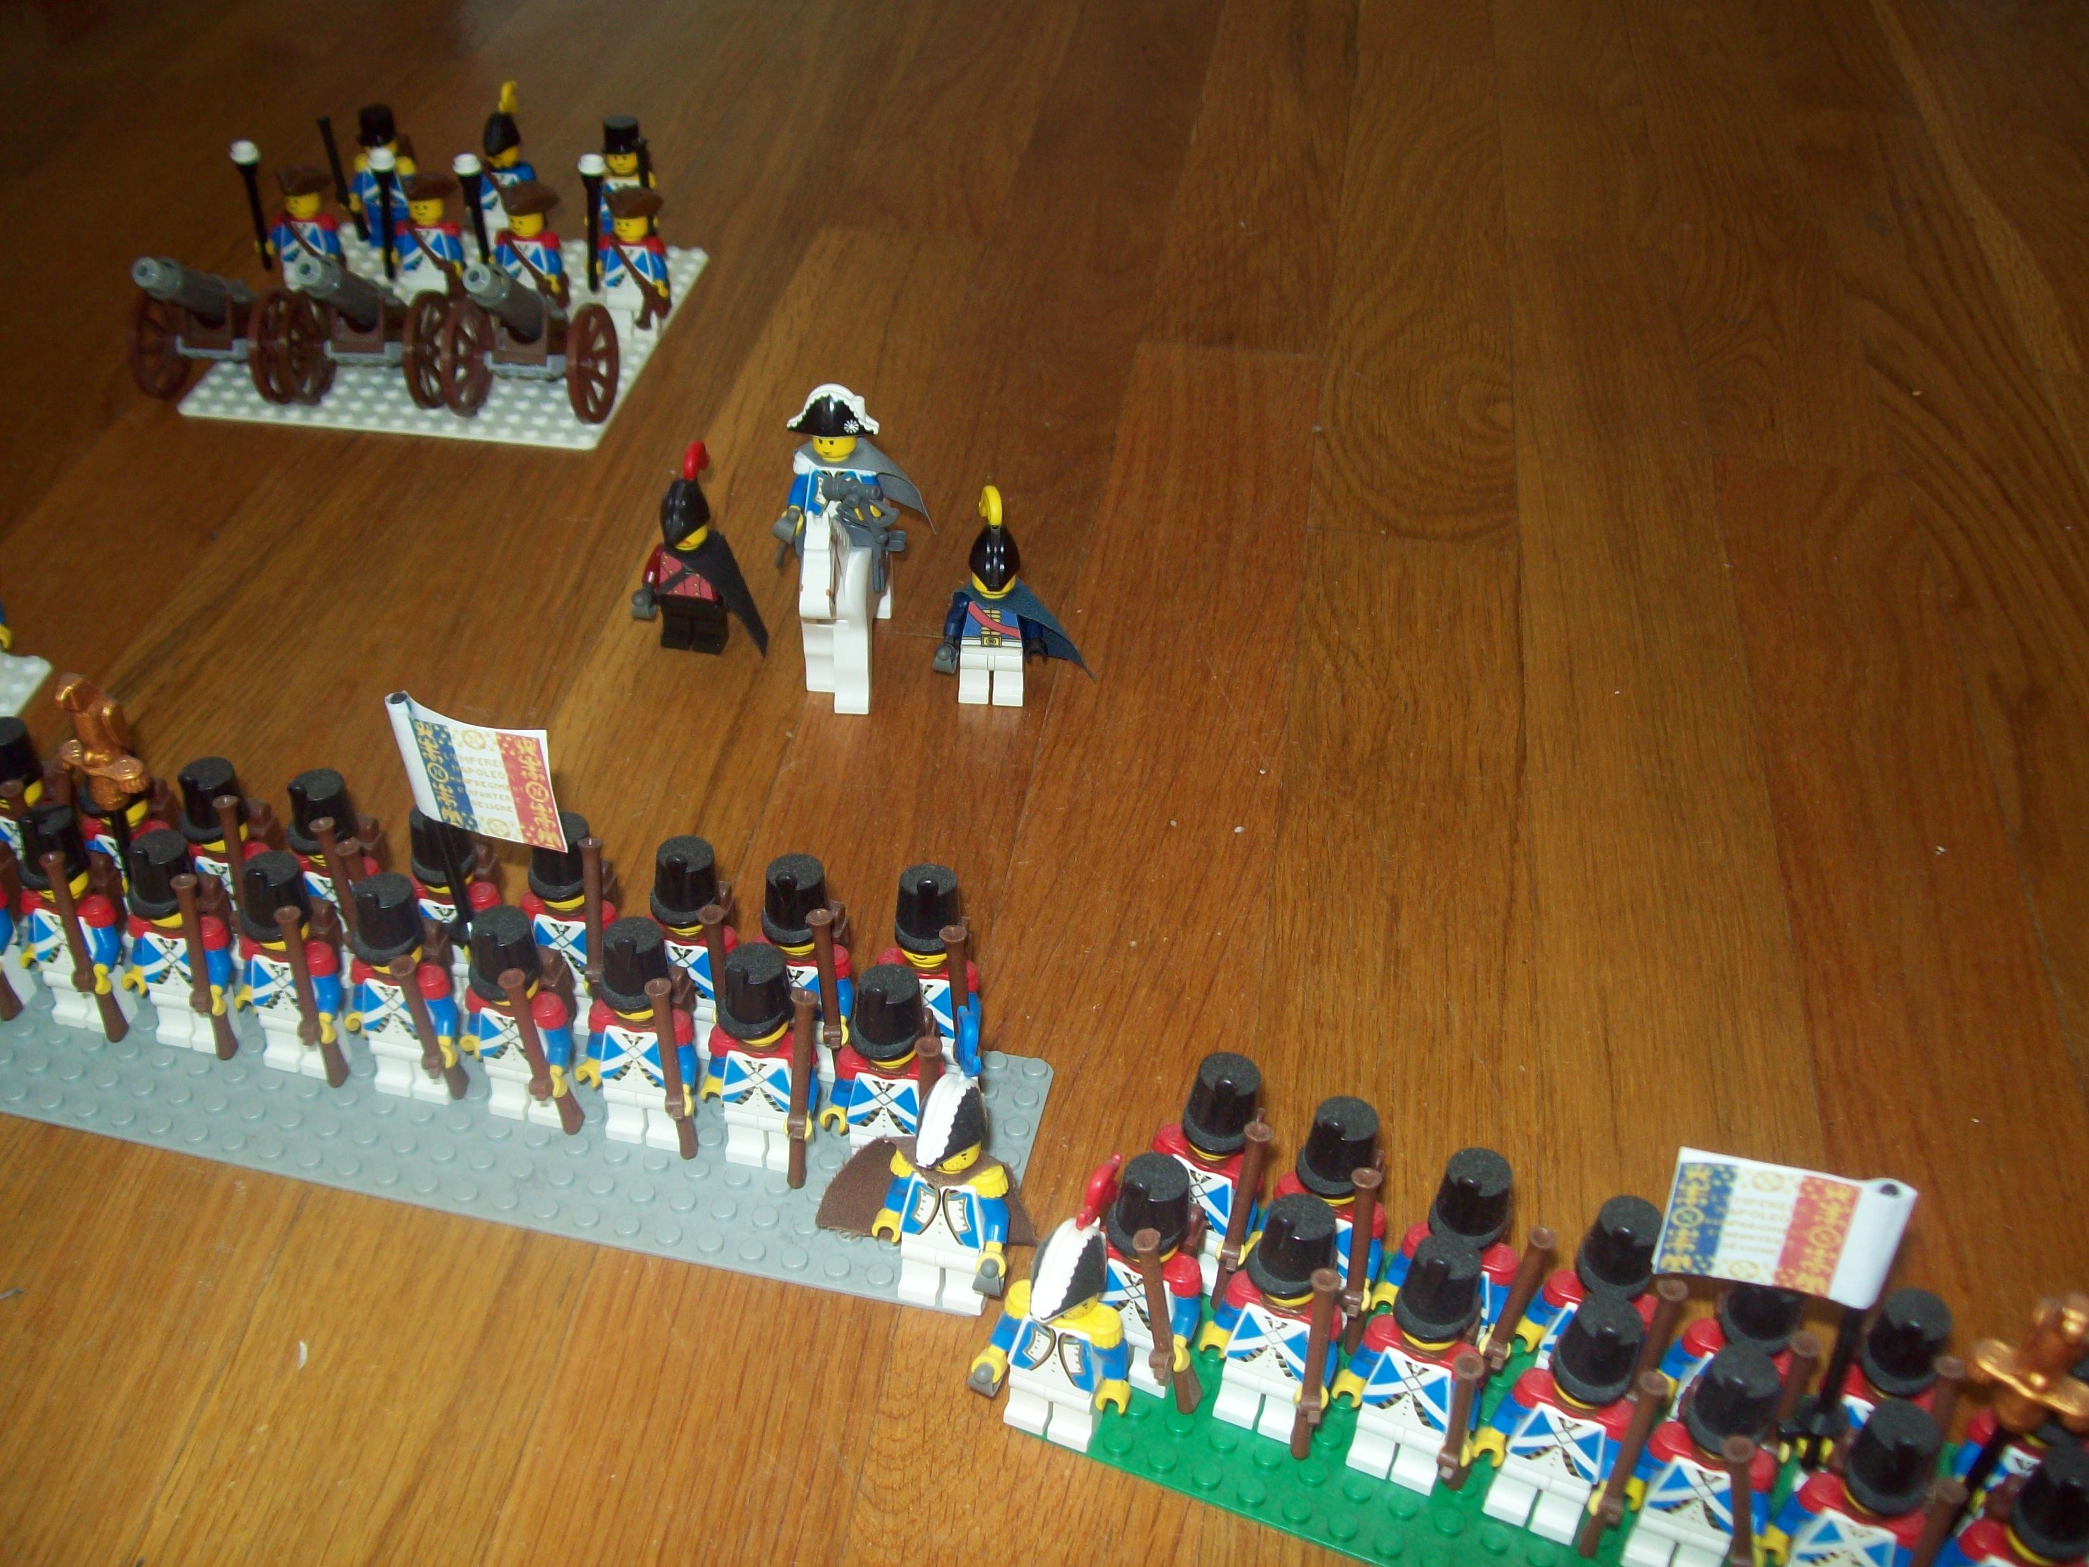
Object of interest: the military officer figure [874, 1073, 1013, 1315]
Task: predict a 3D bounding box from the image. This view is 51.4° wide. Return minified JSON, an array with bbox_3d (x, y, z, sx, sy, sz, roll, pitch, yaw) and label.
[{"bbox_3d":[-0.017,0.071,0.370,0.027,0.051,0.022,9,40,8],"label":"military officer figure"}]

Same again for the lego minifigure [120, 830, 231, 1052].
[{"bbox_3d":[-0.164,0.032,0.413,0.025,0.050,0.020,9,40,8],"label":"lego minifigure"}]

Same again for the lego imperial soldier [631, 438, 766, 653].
[{"bbox_3d":[-0.083,-0.056,0.520,0.032,0.055,0.019,9,40,8],"label":"lego imperial soldier"}]

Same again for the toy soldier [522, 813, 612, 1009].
[{"bbox_3d":[-0.092,0.028,0.419,0.025,0.050,0.022,9,40,8],"label":"toy soldier"}]

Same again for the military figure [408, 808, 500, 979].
[{"bbox_3d":[-0.115,0.025,0.423,0.025,0.050,0.022,9,40,8],"label":"military figure"}]

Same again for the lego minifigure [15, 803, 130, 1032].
[{"bbox_3d":[-0.187,0.028,0.417,0.025,0.050,0.022,9,40,8],"label":"lego minifigure"}]

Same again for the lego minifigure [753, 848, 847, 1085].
[{"bbox_3d":[-0.046,0.036,0.413,0.025,0.050,0.022,9,40,8],"label":"lego minifigure"}]

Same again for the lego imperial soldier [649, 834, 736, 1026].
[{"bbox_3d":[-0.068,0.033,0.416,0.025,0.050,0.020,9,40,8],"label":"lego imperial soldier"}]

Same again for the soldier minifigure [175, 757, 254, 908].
[{"bbox_3d":[-0.160,0.017,0.430,0.025,0.050,0.022,9,40,8],"label":"soldier minifigure"}]

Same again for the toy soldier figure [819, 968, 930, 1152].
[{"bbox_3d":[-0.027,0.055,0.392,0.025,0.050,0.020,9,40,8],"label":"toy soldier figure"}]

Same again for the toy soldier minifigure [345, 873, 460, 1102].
[{"bbox_3d":[-0.120,0.039,0.405,0.025,0.050,0.022,9,40,8],"label":"toy soldier minifigure"}]

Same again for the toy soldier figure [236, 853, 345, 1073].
[{"bbox_3d":[-0.142,0.035,0.409,0.025,0.050,0.022,9,40,8],"label":"toy soldier figure"}]

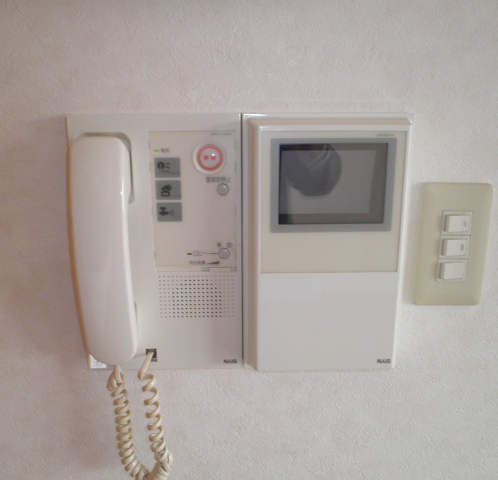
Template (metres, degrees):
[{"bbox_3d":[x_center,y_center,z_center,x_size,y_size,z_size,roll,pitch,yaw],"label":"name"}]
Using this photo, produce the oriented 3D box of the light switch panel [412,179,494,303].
[{"bbox_3d":[0.197,0.006,0.462,0.070,0.121,0.012,0,13,-1],"label":"light switch panel"}]

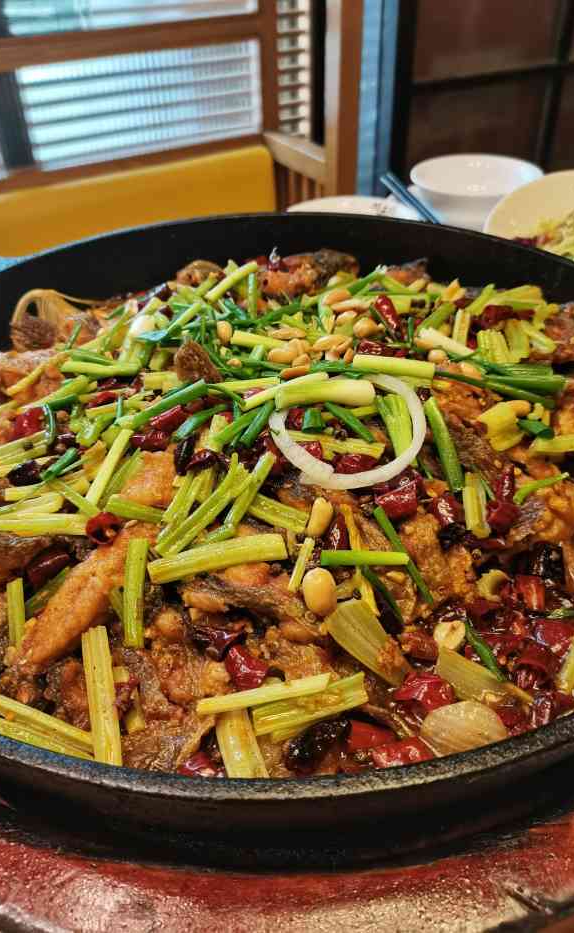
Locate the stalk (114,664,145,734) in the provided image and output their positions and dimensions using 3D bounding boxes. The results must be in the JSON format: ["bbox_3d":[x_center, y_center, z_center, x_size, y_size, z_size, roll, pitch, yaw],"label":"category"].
[{"bbox_3d":[-0.044,0.065,0.195,0.005,0.004,0.018,-15,51,-16],"label":"stalk"}]

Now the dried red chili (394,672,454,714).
[{"bbox_3d":[0.036,0.059,0.183,0.015,0.007,0.011,-2,38,-1],"label":"dried red chili"}]

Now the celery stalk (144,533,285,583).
[{"bbox_3d":[-0.022,0.029,0.222,0.043,0.006,0.008,-9,39,-7],"label":"celery stalk"}]

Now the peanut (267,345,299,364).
[{"bbox_3d":[-0.002,-0.051,0.316,0.014,0.008,0.009,-9,39,-10],"label":"peanut"}]

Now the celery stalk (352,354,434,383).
[{"bbox_3d":[0.044,-0.040,0.289,0.033,0.006,0.008,5,38,8],"label":"celery stalk"}]

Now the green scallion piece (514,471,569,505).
[{"bbox_3d":[0.097,0.008,0.266,0.026,0.003,0.003,-23,44,-18],"label":"green scallion piece"}]

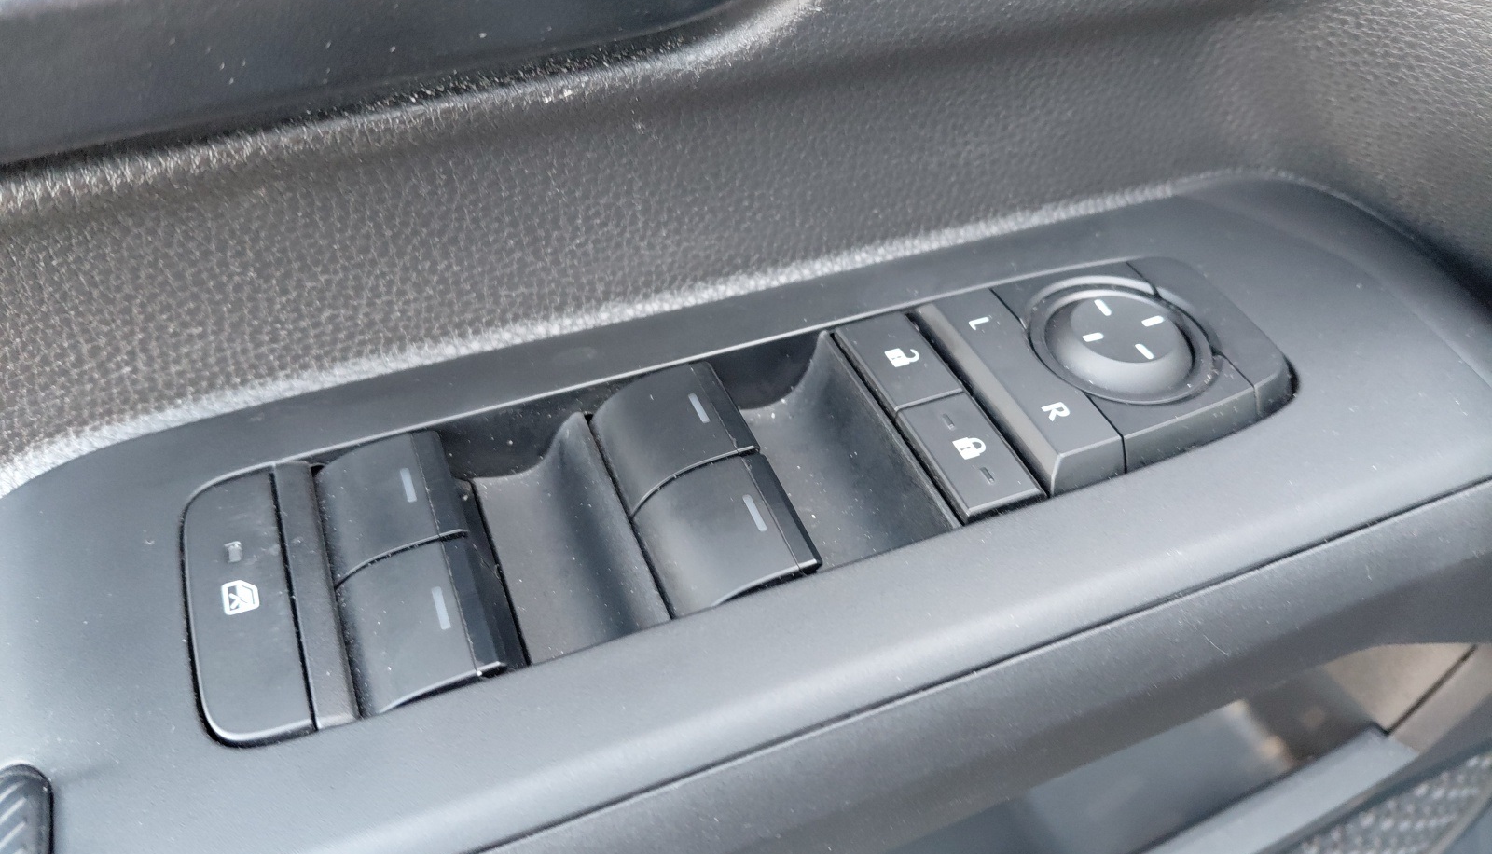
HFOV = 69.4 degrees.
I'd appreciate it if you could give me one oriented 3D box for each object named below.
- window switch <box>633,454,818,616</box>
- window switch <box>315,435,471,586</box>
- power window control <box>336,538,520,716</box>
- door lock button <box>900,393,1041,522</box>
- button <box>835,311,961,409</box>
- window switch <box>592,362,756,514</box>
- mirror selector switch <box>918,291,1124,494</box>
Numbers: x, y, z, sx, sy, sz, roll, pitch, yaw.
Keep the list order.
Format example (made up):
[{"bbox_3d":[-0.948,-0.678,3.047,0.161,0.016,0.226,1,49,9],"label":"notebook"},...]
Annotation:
[{"bbox_3d":[-0.004,0.019,0.174,0.024,0.013,0.025,-15,50,-18],"label":"window switch"},{"bbox_3d":[-0.057,0.014,0.175,0.022,0.011,0.024,-15,50,-18],"label":"window switch"},{"bbox_3d":[-0.047,0.030,0.159,0.022,0.011,0.025,-15,50,-18],"label":"power window control"},{"bbox_3d":[0.037,0.006,0.185,0.015,0.007,0.025,-15,50,-18],"label":"door lock button"},{"bbox_3d":[0.028,-0.011,0.201,0.015,0.007,0.025,-15,50,-18],"label":"button"},{"bbox_3d":[-0.014,0.002,0.190,0.024,0.011,0.025,-15,50,-18],"label":"window switch"},{"bbox_3d":[0.053,-0.008,0.212,0.017,0.007,0.048,-15,49,-19],"label":"mirror selector switch"}]

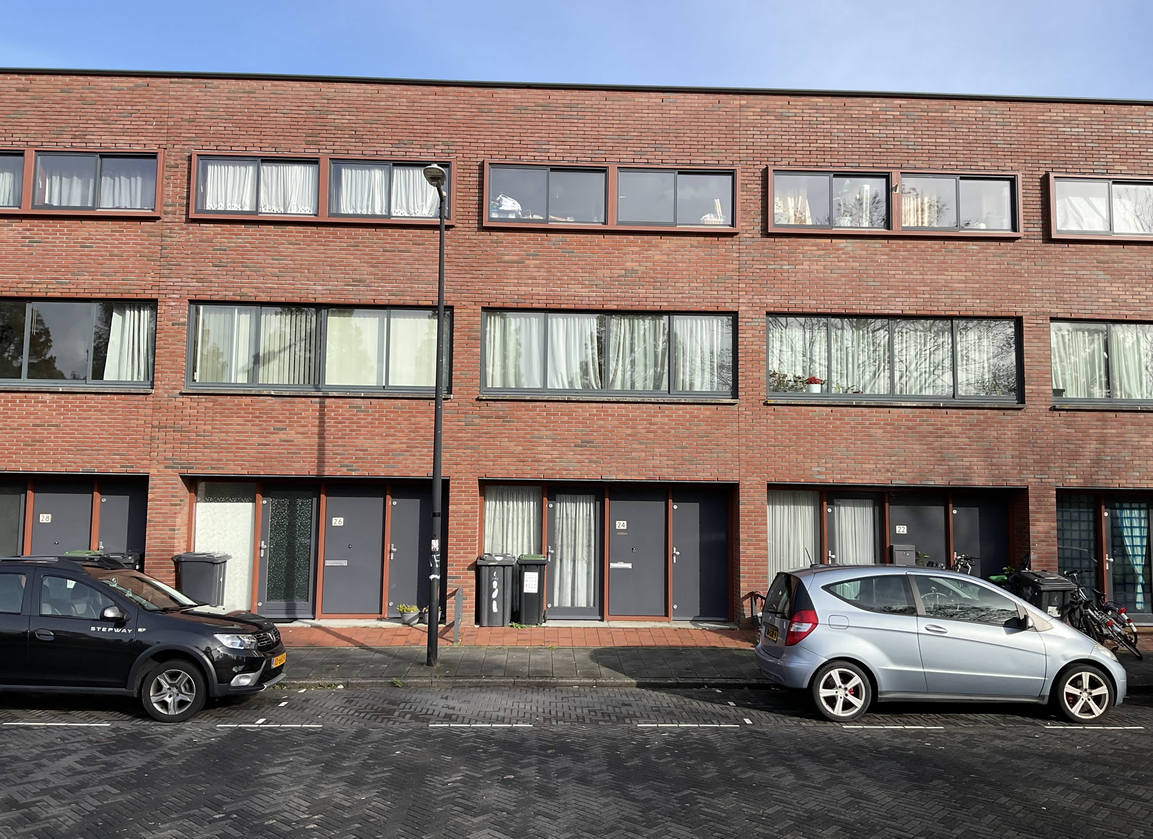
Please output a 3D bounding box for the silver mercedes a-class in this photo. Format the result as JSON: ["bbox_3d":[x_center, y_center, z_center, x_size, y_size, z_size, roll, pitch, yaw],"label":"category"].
[{"bbox_3d":[4.060,2.416,10.818,3.883,1.593,1.764,1,-6,-2],"label":"silver mercedes a-class"}]

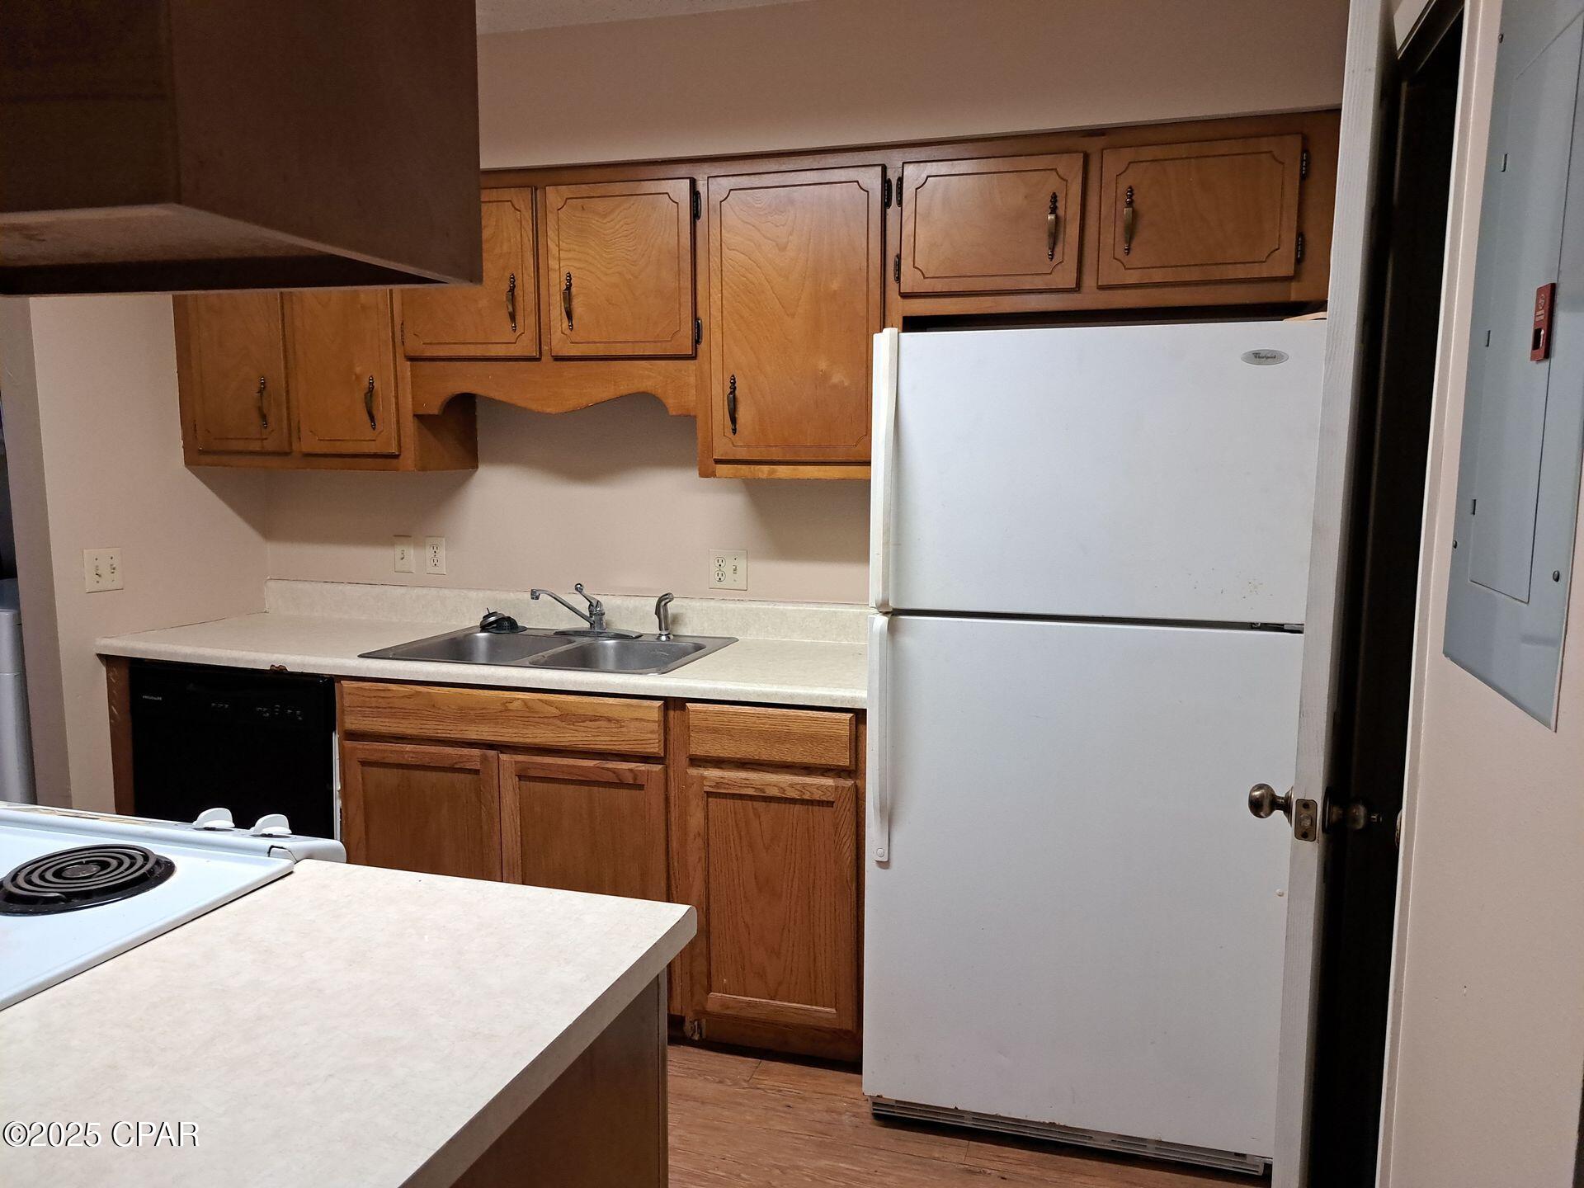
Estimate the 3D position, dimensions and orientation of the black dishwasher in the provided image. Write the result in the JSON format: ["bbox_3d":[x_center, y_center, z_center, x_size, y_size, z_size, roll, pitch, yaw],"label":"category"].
[{"bbox_3d":[-1.358,0.580,3.115,0.618,0.865,0.615,2,7,15],"label":"black dishwasher"}]

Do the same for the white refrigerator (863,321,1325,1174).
[{"bbox_3d":[0.623,0.295,2.406,0.783,1.653,0.791,2,7,15],"label":"white refrigerator"}]

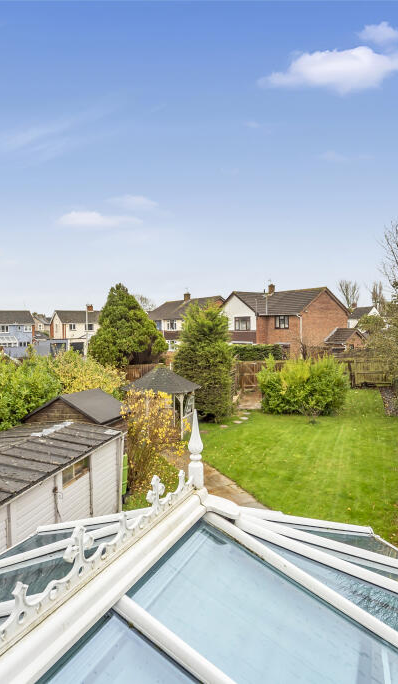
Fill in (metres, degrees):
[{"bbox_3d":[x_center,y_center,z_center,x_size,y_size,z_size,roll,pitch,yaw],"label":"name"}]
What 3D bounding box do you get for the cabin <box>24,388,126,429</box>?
[{"bbox_3d":[-4.000,2.964,13.420,2.800,2.500,2.250,1,3,15],"label":"cabin"}]

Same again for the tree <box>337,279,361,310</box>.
[{"bbox_3d":[34.110,-6.972,89.760,5.400,14.500,5.200,1,3,20],"label":"tree"}]

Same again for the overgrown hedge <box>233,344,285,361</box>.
[{"bbox_3d":[4.720,1.560,31.599,4.300,2.727,1.800,0,3,8],"label":"overgrown hedge"}]

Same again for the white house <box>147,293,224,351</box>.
[{"bbox_3d":[-1.462,-2.264,53.952,8.400,8.550,15.300,-2,3,-30],"label":"white house"}]

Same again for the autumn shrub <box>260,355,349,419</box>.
[{"bbox_3d":[5.460,2.094,21.013,4.600,2.771,3.600,0,3,15],"label":"autumn shrub"}]

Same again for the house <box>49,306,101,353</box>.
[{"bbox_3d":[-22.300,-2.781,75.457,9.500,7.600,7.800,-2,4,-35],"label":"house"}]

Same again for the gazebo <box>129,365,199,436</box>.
[{"bbox_3d":[-1.500,2.346,16.417,3.250,2.765,2.850,-1,3,-10],"label":"gazebo"}]

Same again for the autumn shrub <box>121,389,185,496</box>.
[{"bbox_3d":[-1.350,2.859,12.063,1.800,2.850,1.700,0,3,0],"label":"autumn shrub"}]

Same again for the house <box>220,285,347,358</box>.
[{"bbox_3d":[8.587,-1.900,42.260,9.700,8.700,10.400,-2,3,-38],"label":"house"}]

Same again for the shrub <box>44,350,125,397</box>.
[{"bbox_3d":[-4.900,2.247,17.138,3.200,3.550,2.800,-1,3,-14],"label":"shrub"}]

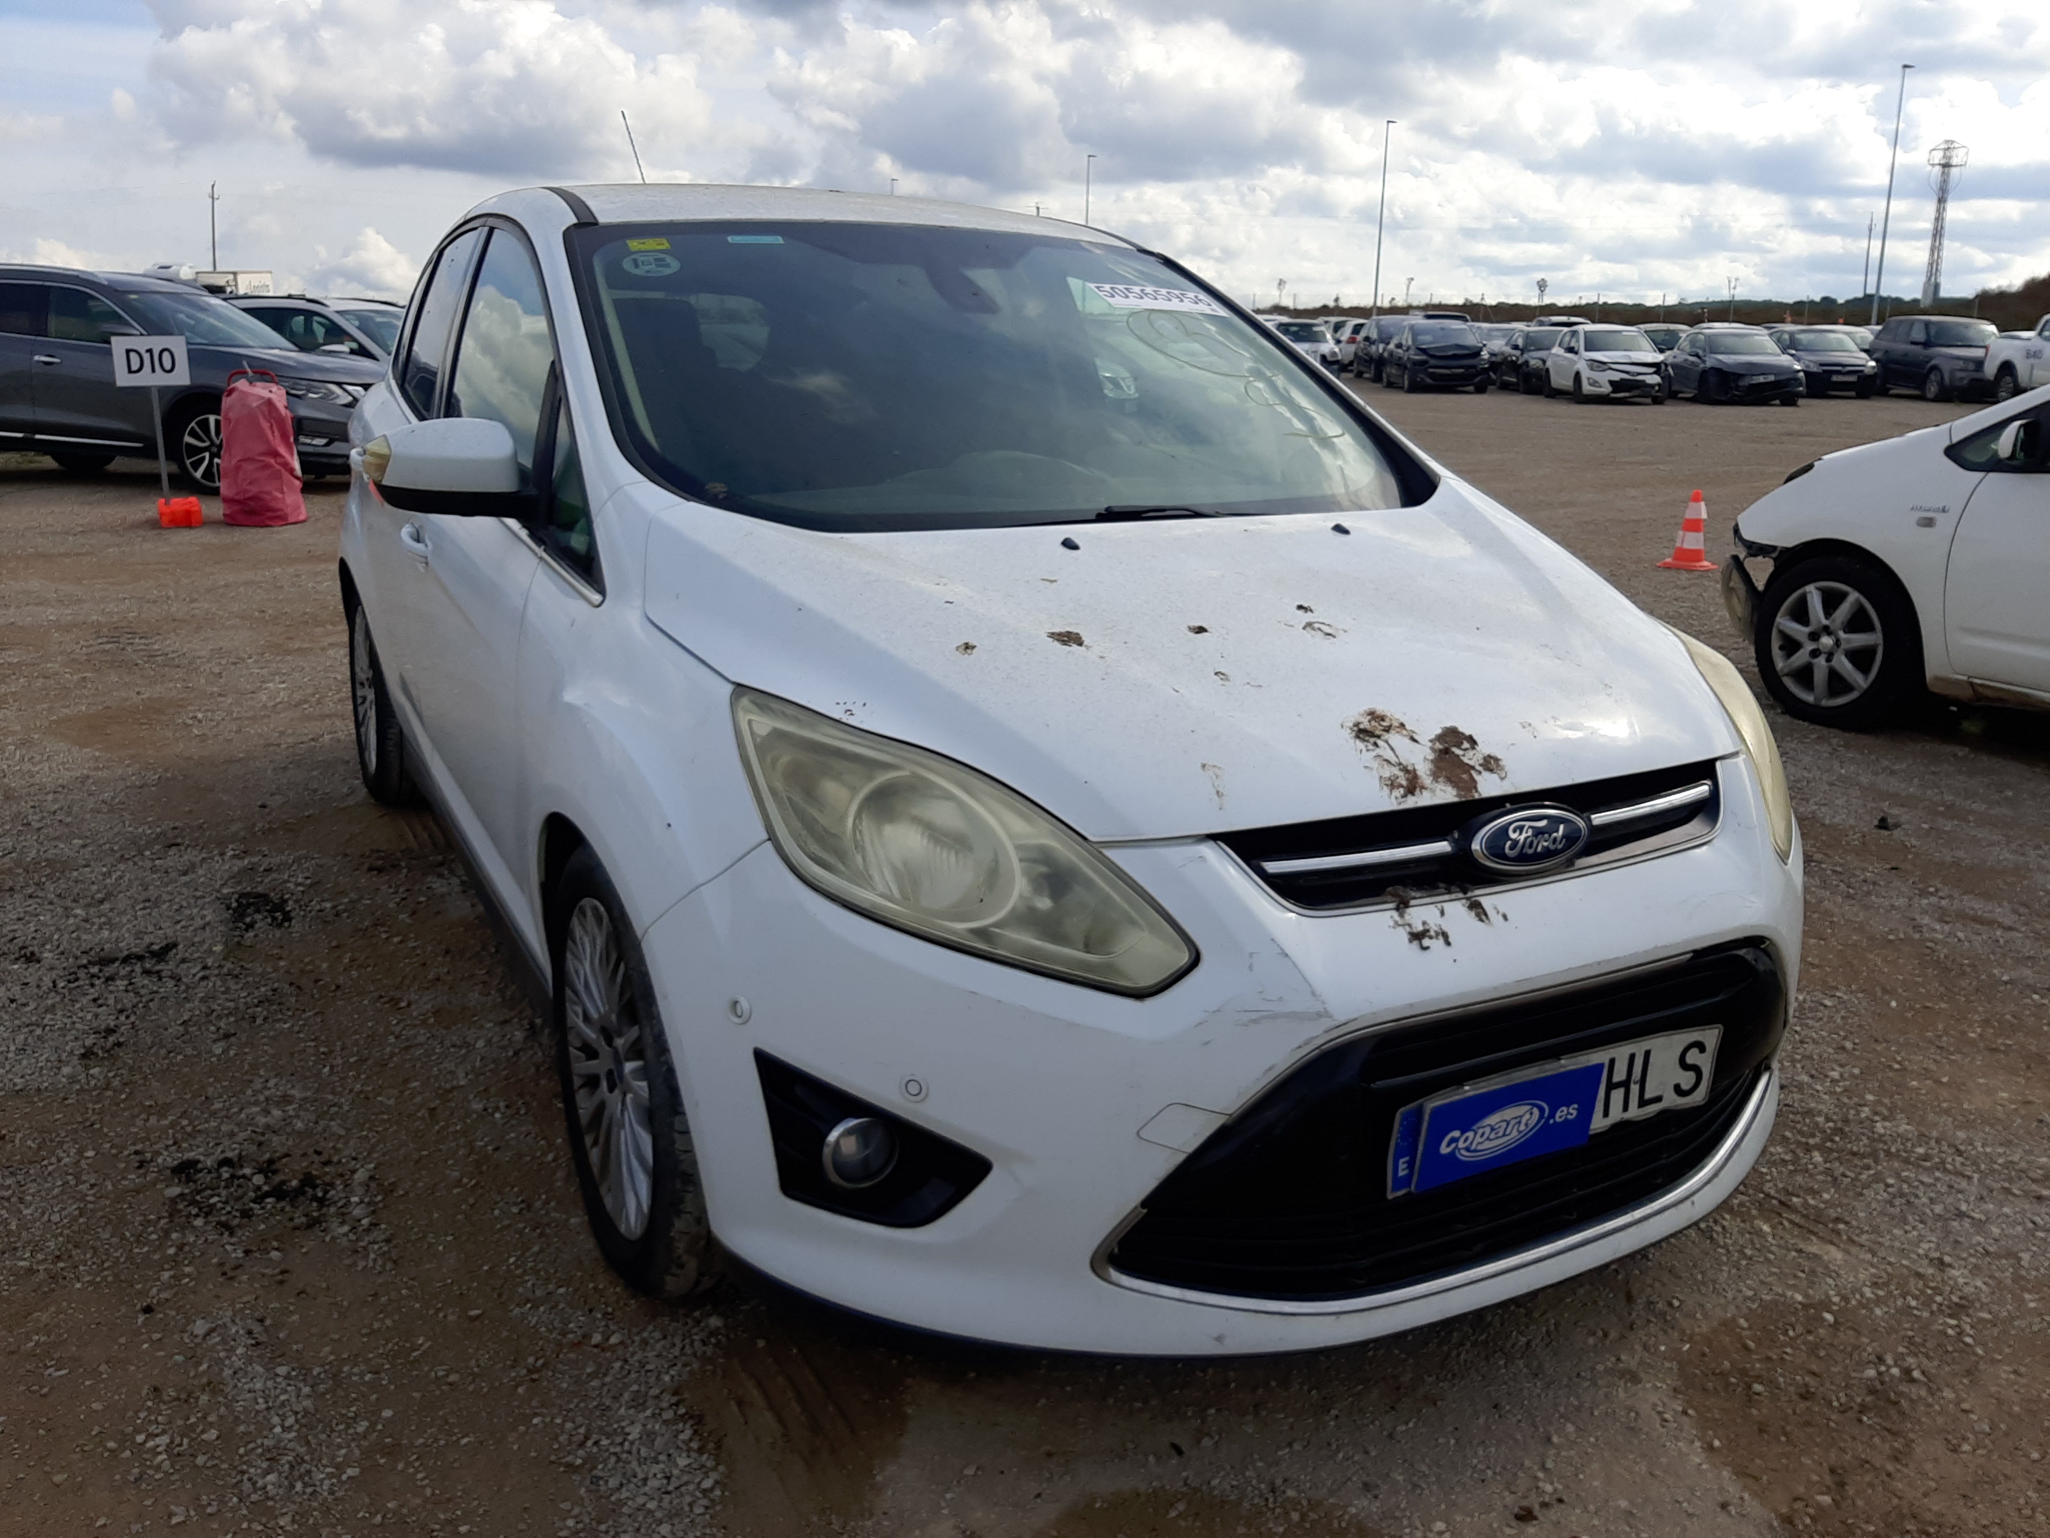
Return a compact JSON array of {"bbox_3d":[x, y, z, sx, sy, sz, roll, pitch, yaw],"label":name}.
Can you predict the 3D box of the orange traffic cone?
[{"bbox_3d":[4.094,-1.474,9.450,0.275,0.465,0.275,-14,22,-42],"label":"orange traffic cone"}]

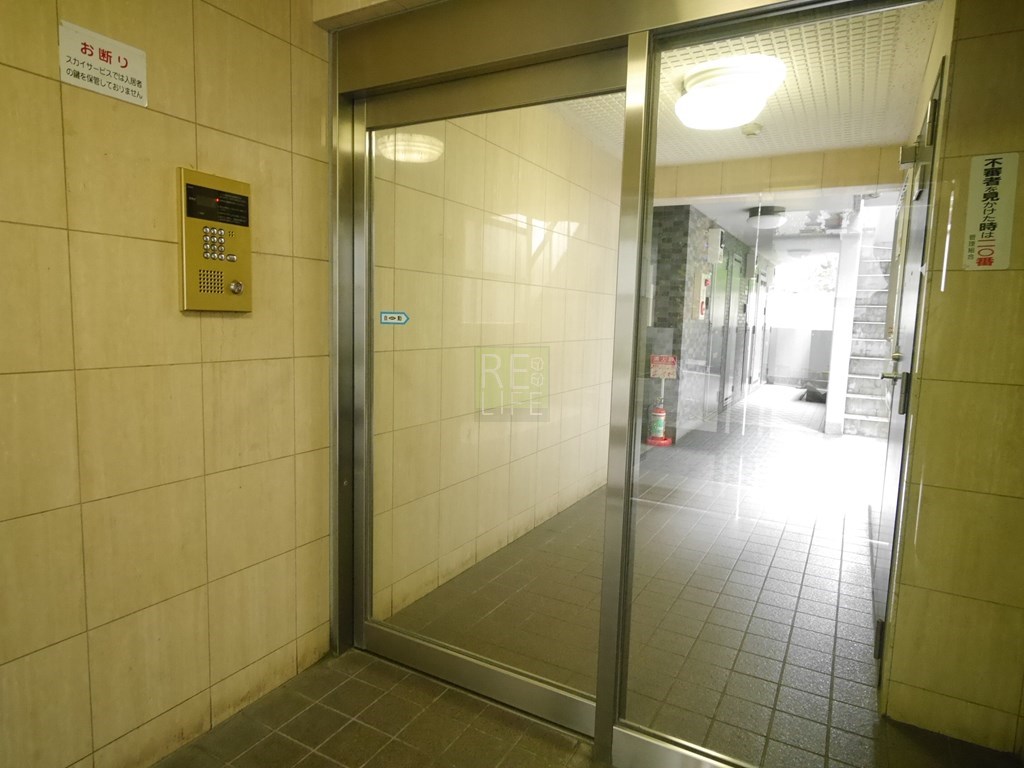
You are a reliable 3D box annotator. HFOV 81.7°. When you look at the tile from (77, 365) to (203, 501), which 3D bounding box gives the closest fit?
[{"bbox_3d":[-0.894,0.107,1.444,0.010,0.302,0.295,5,7,30],"label":"tile"}]

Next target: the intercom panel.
[{"bbox_3d":[-0.773,-0.363,1.547,0.025,0.345,0.188,5,7,30],"label":"intercom panel"}]

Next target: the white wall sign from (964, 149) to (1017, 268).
[{"bbox_3d":[1.267,-0.453,1.567,0.098,0.297,0.004,5,7,30],"label":"white wall sign"}]

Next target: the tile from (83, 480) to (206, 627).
[{"bbox_3d":[-0.903,0.407,1.476,0.010,0.302,0.295,5,7,30],"label":"tile"}]

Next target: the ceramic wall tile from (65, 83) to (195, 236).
[{"bbox_3d":[-0.875,-0.493,1.378,0.010,0.302,0.295,5,7,30],"label":"ceramic wall tile"}]

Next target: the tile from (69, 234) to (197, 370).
[{"bbox_3d":[-0.885,-0.193,1.411,0.010,0.302,0.295,5,7,30],"label":"tile"}]

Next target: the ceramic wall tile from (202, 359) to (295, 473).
[{"bbox_3d":[-0.747,0.084,1.698,0.010,0.302,0.295,5,7,30],"label":"ceramic wall tile"}]

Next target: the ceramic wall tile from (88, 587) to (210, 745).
[{"bbox_3d":[-0.913,0.707,1.509,0.010,0.302,0.295,5,7,30],"label":"ceramic wall tile"}]

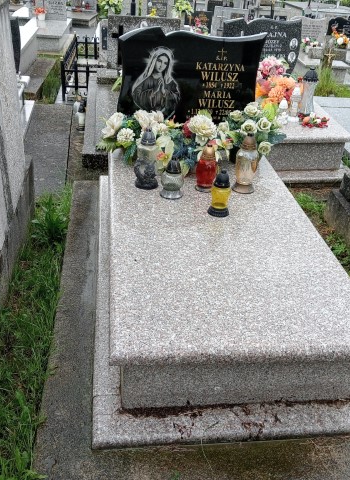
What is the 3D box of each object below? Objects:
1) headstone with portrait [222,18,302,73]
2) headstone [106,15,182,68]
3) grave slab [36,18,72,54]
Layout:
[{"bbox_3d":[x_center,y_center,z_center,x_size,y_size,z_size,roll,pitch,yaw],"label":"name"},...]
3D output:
[{"bbox_3d":[0.807,-1.754,4.811,0.700,0.588,0.120,-1,31,-7],"label":"headstone with portrait"},{"bbox_3d":[-0.360,-2.289,5.996,0.798,0.578,0.158,0,29,-8],"label":"headstone"},{"bbox_3d":[-2.200,-3.374,8.492,0.840,0.238,1.942,0,29,-8],"label":"grave slab"}]

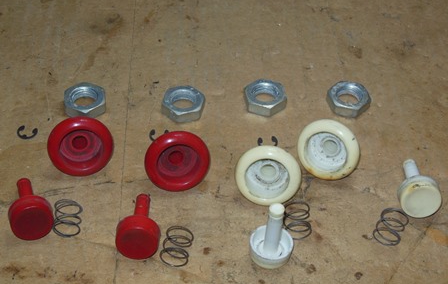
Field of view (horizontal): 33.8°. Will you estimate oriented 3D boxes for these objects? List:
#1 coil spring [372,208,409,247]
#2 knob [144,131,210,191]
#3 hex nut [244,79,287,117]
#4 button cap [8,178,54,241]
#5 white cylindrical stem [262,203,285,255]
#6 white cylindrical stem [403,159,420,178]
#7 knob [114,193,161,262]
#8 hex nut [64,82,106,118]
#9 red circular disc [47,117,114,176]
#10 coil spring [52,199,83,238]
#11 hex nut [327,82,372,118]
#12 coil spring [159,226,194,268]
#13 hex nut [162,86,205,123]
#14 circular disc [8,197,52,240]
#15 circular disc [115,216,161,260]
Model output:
[{"bbox_3d":[0.087,0.044,0.381,0.013,0.013,0.014,26,52,21],"label":"coil spring"},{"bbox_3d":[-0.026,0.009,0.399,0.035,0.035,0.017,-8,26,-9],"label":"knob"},{"bbox_3d":[0.025,-0.027,0.451,0.027,0.009,0.024,13,48,10],"label":"hex nut"},{"bbox_3d":[-0.102,0.032,0.384,0.021,0.021,0.038,-14,36,-15],"label":"button cap"},{"bbox_3d":[0.025,0.043,0.362,0.007,0.034,0.007,1,47,-1],"label":"white cylindrical stem"},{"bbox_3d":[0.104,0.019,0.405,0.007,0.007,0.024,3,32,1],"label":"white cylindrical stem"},{"bbox_3d":[-0.043,0.041,0.379,0.021,0.021,0.038,1,34,-1],"label":"knob"},{"bbox_3d":[-0.083,-0.025,0.444,0.027,0.009,0.024,17,49,13],"label":"hex nut"},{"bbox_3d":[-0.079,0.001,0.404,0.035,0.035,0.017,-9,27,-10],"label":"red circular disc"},{"bbox_3d":[-0.081,0.039,0.381,0.015,0.015,0.015,-1,47,-3],"label":"coil spring"},{"bbox_3d":[0.076,-0.027,0.452,0.027,0.009,0.024,12,48,8],"label":"hex nut"},{"bbox_3d":[-0.023,0.052,0.370,0.013,0.013,0.015,10,48,8],"label":"coil spring"},{"bbox_3d":[-0.024,-0.023,0.443,0.027,0.009,0.024,-12,48,-12],"label":"hex nut"},{"bbox_3d":[-0.097,0.039,0.374,0.021,0.021,0.010,-14,36,-15],"label":"circular disc"},{"bbox_3d":[-0.043,0.048,0.367,0.021,0.021,0.011,0,32,-1],"label":"circular disc"}]

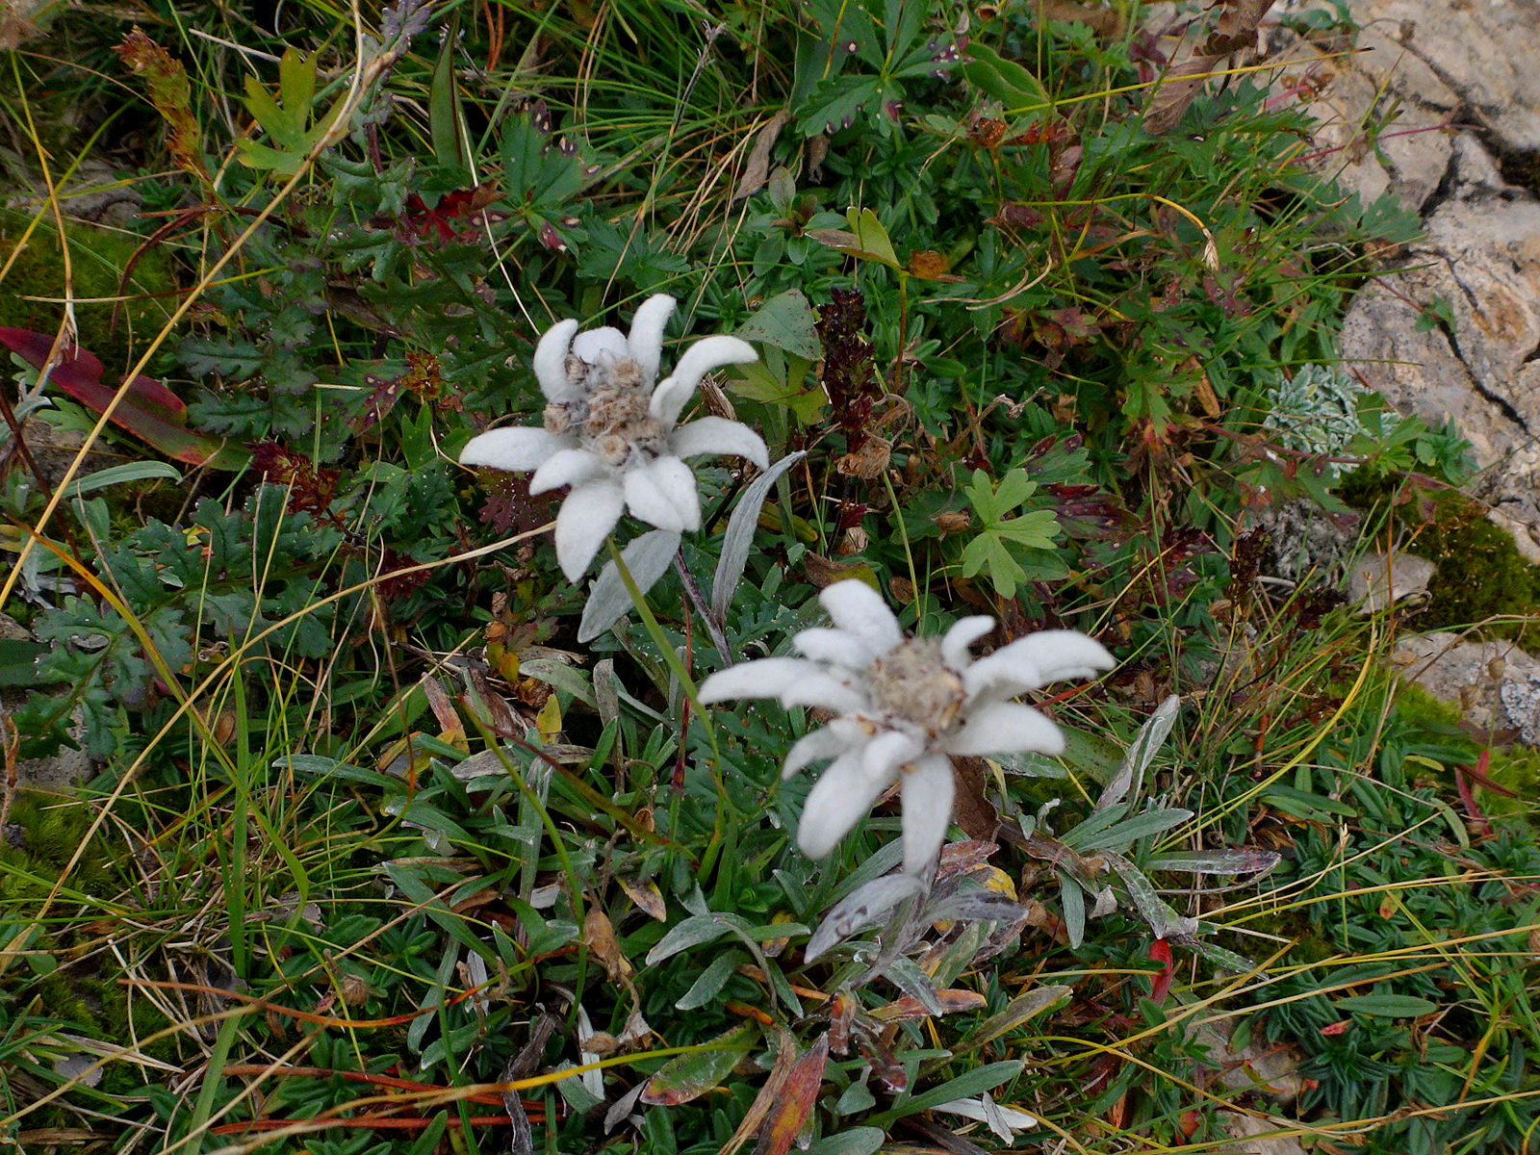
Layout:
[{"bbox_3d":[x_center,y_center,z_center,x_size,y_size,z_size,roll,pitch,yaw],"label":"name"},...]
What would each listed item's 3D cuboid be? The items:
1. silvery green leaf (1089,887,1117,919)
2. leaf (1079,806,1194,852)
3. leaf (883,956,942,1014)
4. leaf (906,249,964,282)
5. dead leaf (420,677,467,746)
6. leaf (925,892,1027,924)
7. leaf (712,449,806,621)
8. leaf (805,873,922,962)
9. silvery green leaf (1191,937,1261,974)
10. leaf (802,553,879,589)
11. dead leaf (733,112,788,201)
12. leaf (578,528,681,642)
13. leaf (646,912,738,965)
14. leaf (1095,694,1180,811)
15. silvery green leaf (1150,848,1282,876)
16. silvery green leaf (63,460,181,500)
[{"bbox_3d":[0.081,0.079,0.260,0.006,0.004,0.009,30,63,22],"label":"silvery green leaf"},{"bbox_3d":[0.091,0.063,0.265,0.030,0.004,0.006,-17,52,4],"label":"leaf"},{"bbox_3d":[0.030,0.087,0.228,0.017,0.004,0.005,44,61,0],"label":"leaf"},{"bbox_3d":[0.057,-0.109,0.372,0.021,0.009,0.013,15,53,14],"label":"leaf"},{"bbox_3d":[-0.090,0.037,0.294,0.006,0.004,0.024,-25,66,-16],"label":"dead leaf"},{"bbox_3d":[0.045,0.073,0.235,0.023,0.005,0.008,-11,51,26],"label":"leaf"},{"bbox_3d":[-0.005,-0.009,0.254,0.009,0.043,0.008,33,18,18],"label":"leaf"},{"bbox_3d":[0.019,0.068,0.215,0.028,0.005,0.007,-34,56,4],"label":"leaf"},{"bbox_3d":[0.108,0.089,0.253,0.017,0.004,0.005,25,56,21],"label":"silvery green leaf"},{"bbox_3d":[0.021,-0.001,0.308,0.024,0.006,0.011,16,53,17],"label":"leaf"},{"bbox_3d":[-0.003,-0.166,0.421,0.009,0.006,0.047,20,72,20],"label":"dead leaf"},{"bbox_3d":[-0.032,0.002,0.243,0.011,0.005,0.033,42,90,12],"label":"leaf"},{"bbox_3d":[-0.019,0.088,0.258,0.023,0.006,0.007,-18,57,-18],"label":"leaf"},{"bbox_3d":[0.094,0.046,0.275,0.007,0.037,0.006,34,17,20],"label":"leaf"},{"bbox_3d":[0.113,0.072,0.272,0.033,0.004,0.007,-2,55,5],"label":"silvery green leaf"},{"bbox_3d":[-0.203,-0.031,0.335,0.042,0.006,0.006,-7,51,8],"label":"silvery green leaf"}]

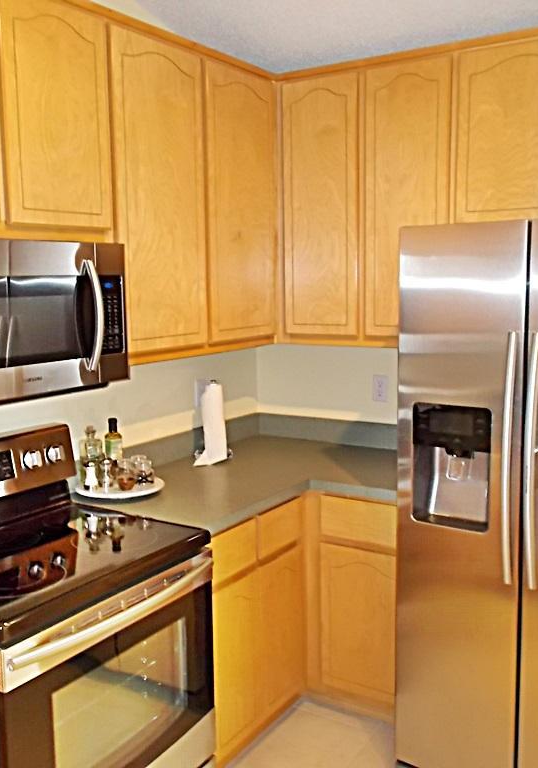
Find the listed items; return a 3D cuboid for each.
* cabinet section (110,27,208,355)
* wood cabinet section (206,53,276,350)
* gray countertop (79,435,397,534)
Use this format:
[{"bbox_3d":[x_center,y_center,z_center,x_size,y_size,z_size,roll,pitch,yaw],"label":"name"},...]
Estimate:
[{"bbox_3d":[-0.458,-0.582,2.471,0.342,0.943,0.405,4,9,33],"label":"cabinet section"},{"bbox_3d":[-0.233,-0.678,3.042,0.317,1.025,0.469,4,9,32],"label":"wood cabinet section"},{"bbox_3d":[0.043,0.368,2.902,1.050,0.040,1.292,4,9,32],"label":"gray countertop"}]

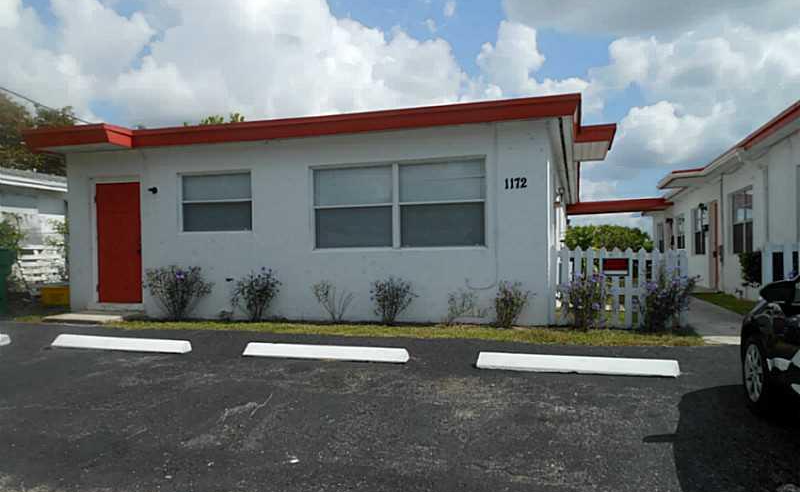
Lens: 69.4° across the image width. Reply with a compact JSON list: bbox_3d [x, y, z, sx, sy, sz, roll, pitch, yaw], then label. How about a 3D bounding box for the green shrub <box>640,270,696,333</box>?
[{"bbox_3d":[3.321,0.667,7.200,0.680,0.770,0.640,-1,-1,17],"label":"green shrub"}]

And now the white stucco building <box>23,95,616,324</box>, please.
[{"bbox_3d":[-0.014,-0.356,14.027,9.480,3.100,12.000,-1,-1,17],"label":"white stucco building"}]

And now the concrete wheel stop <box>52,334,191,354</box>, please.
[{"bbox_3d":[-3.308,1.159,6.850,1.830,0.120,0.160,-1,-1,15],"label":"concrete wheel stop"}]

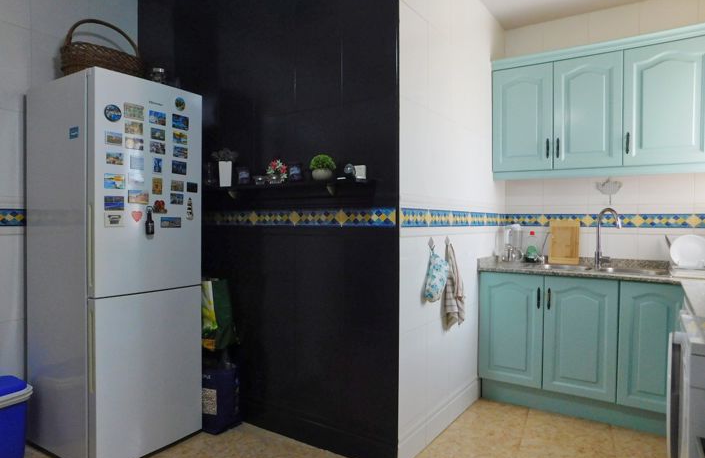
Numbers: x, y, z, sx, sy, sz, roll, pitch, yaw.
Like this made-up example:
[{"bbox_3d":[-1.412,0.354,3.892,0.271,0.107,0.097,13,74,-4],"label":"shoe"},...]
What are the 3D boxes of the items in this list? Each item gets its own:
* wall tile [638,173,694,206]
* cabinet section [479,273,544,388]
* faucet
[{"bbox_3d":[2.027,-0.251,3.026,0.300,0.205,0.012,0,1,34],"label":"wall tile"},{"bbox_3d":[1.172,0.643,3.240,0.407,0.698,0.585,1,1,34],"label":"cabinet section"},{"bbox_3d":[1.690,0.066,3.094,0.070,0.403,0.203,0,1,-16],"label":"faucet"}]

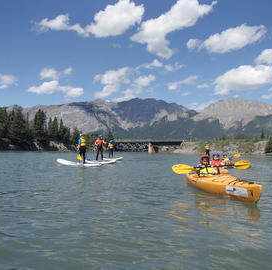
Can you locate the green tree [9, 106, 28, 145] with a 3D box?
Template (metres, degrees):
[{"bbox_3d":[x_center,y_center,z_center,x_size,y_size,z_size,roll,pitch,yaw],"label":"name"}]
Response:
[{"bbox_3d":[-37.122,-2.843,92.000,5.800,12.300,5.800,0,-3,0],"label":"green tree"}]

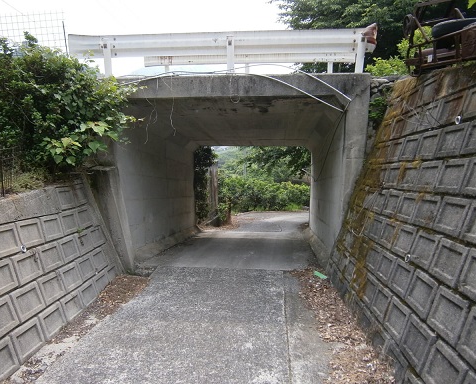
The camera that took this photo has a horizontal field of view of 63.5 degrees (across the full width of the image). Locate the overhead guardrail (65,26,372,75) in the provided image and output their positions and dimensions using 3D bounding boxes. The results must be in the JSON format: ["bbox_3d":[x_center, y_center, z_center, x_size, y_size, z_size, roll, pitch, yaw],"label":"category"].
[{"bbox_3d":[-0.290,-2.140,6.080,4.750,0.750,0.330,1,7,5],"label":"overhead guardrail"}]

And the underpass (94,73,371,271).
[{"bbox_3d":[0.090,-0.260,8.100,3.950,2.950,5.200,0,3,6],"label":"underpass"}]

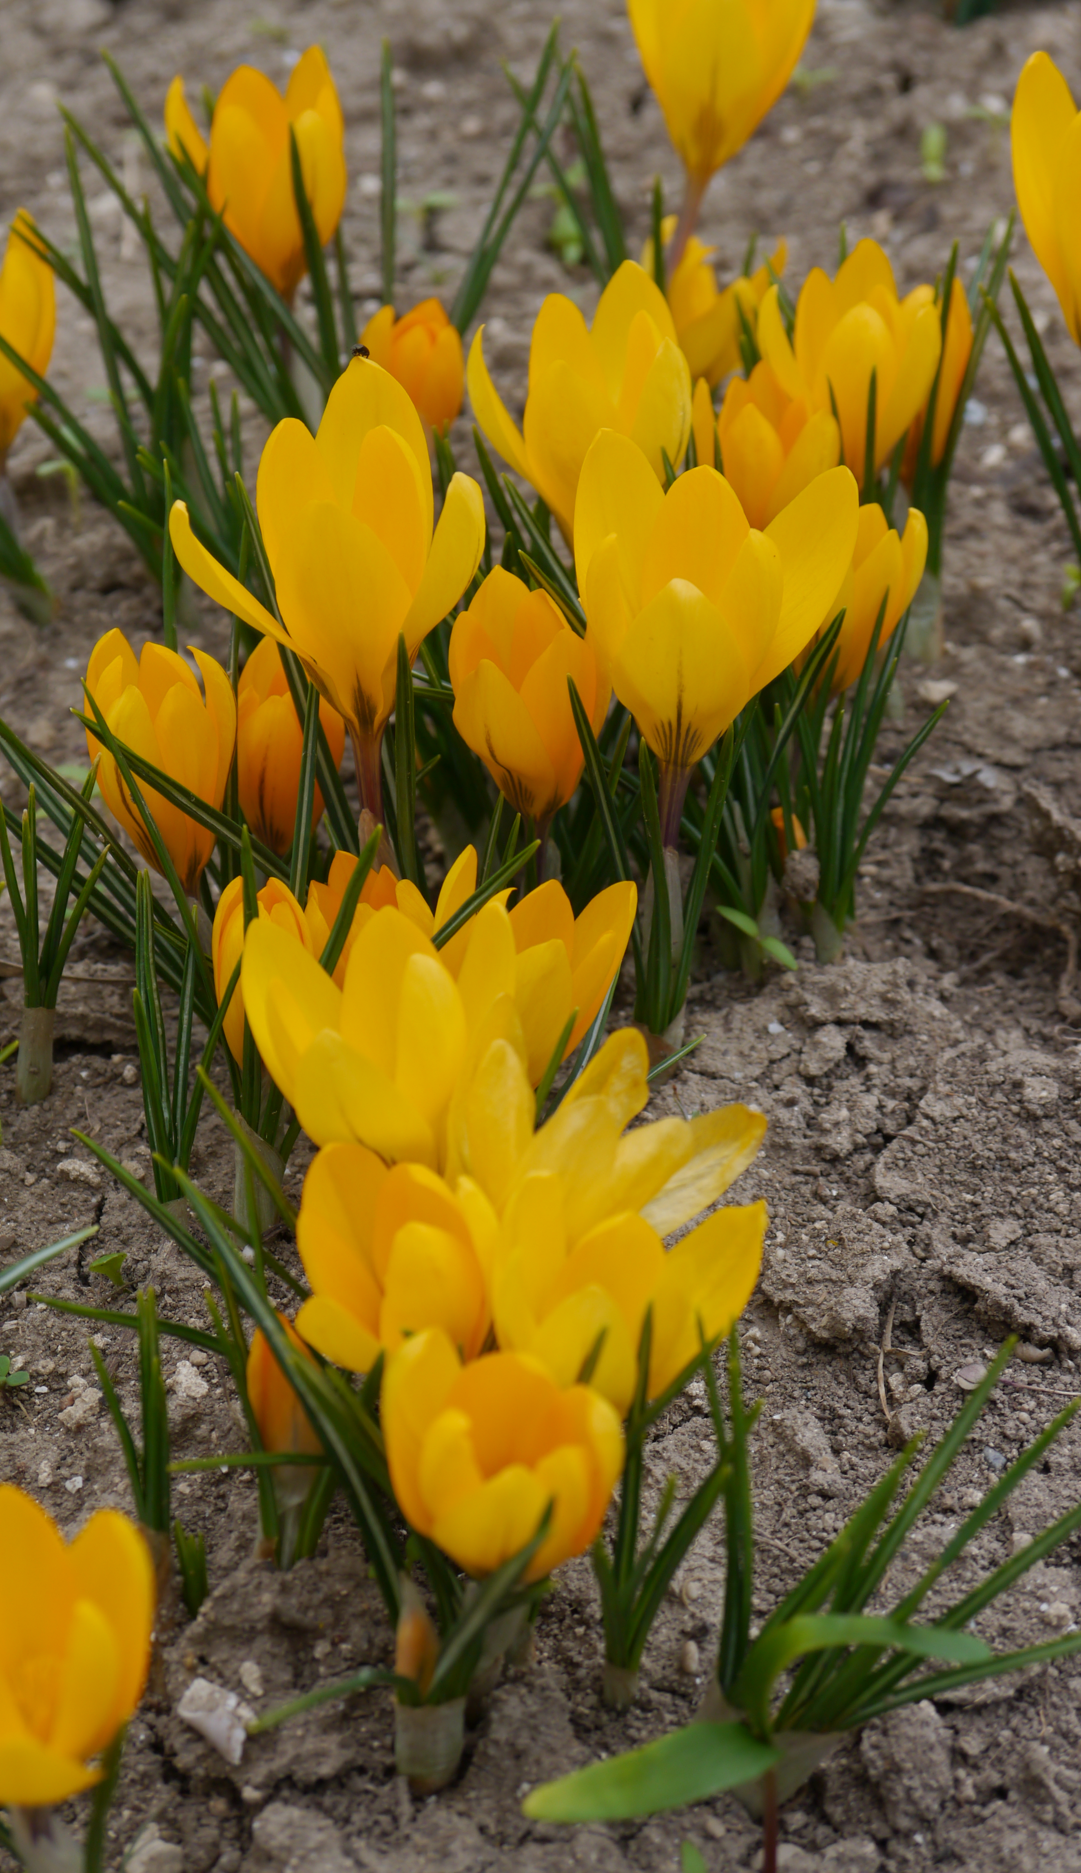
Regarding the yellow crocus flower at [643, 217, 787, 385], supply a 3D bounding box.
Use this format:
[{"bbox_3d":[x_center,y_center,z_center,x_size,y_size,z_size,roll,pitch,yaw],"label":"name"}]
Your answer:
[{"bbox_3d":[0.024,-0.084,0.632,0.020,0.027,0.020,1,35,2],"label":"yellow crocus flower"}]

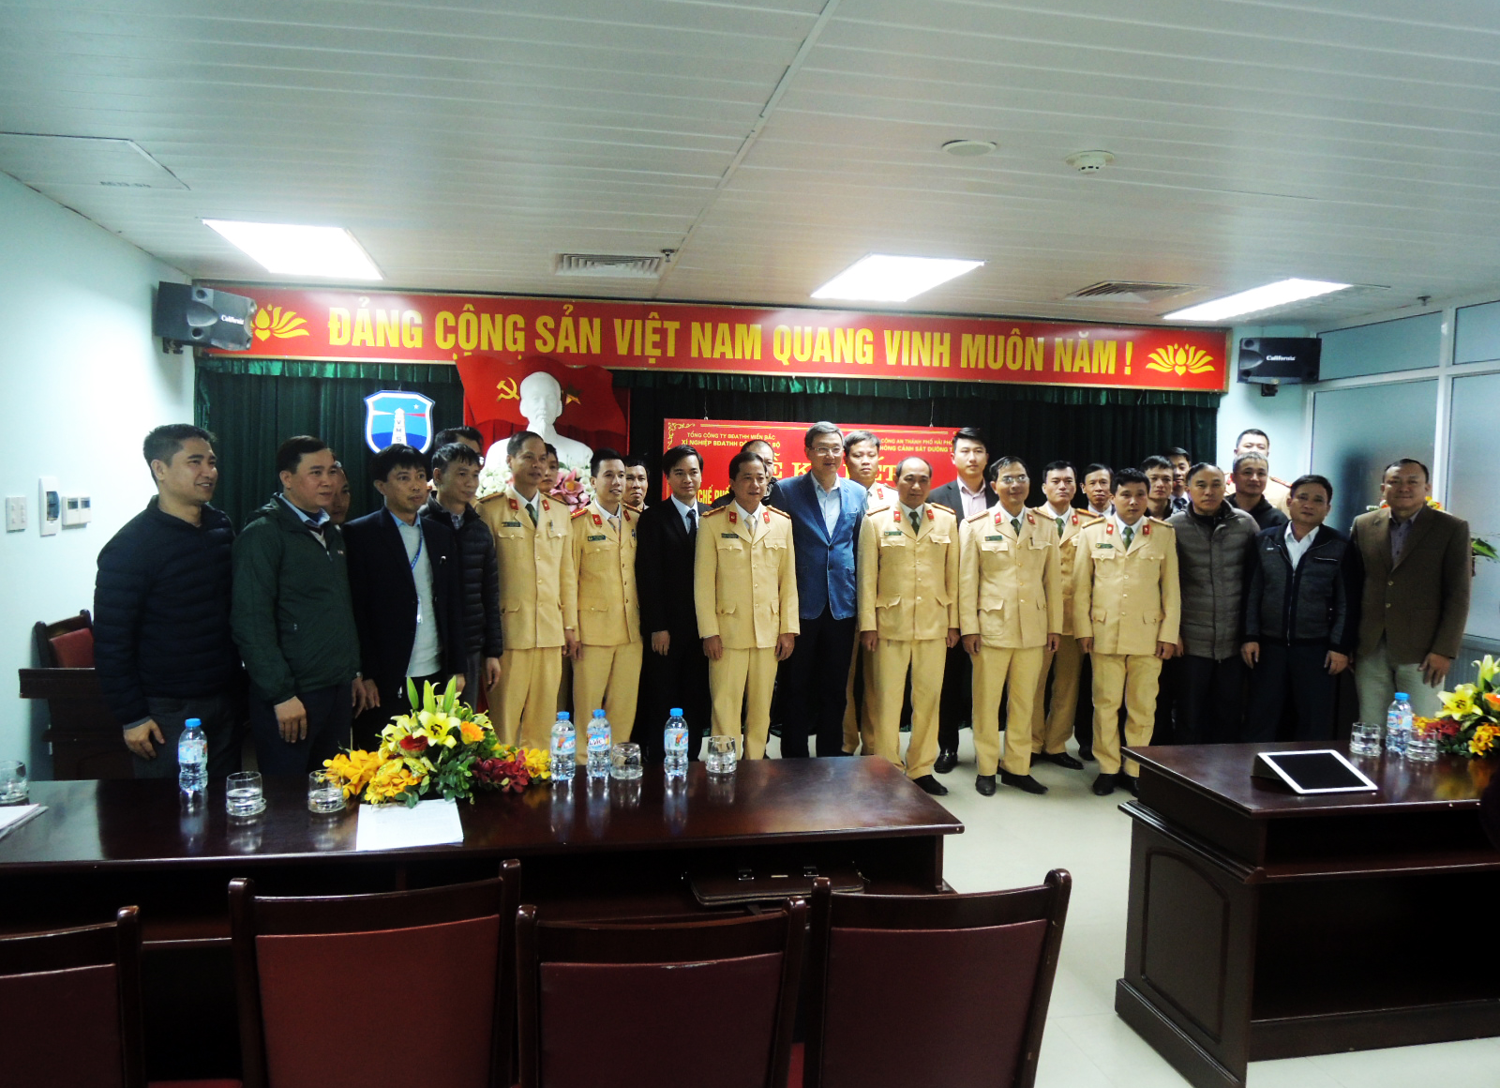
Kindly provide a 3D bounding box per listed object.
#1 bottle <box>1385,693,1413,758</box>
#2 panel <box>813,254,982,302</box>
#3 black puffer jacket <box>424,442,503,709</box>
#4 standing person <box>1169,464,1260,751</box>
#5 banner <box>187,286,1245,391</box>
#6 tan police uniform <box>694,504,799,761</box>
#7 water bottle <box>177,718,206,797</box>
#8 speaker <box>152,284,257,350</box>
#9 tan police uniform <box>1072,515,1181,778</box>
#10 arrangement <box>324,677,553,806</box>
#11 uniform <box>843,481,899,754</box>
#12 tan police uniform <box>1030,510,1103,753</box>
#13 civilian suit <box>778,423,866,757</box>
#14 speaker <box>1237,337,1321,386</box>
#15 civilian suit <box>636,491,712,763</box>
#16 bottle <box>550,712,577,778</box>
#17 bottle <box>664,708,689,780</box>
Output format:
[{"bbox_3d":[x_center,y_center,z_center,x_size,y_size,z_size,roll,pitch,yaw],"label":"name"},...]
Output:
[{"bbox_3d":[1.892,0.522,3.020,0.063,0.180,0.063,0,4,-11],"label":"bottle"},{"bbox_3d":[0.733,-1.393,5.465,0.580,0.060,1.190,0,4,-11],"label":"panel"},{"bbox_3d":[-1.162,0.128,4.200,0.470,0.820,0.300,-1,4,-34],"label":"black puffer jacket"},{"bbox_3d":[2.402,0.418,5.363,0.500,1.650,0.310,3,4,24],"label":"standing person"},{"bbox_3d":[0.118,-1.221,6.259,6.190,0.410,0.050,0,4,-11],"label":"banner"},{"bbox_3d":[-0.026,0.487,5.192,0.500,1.389,0.300,0,4,-14],"label":"tan police uniform"},{"bbox_3d":[-1.313,0.489,2.448,0.061,0.172,0.061,0,4,-11],"label":"water bottle"},{"bbox_3d":[-2.865,-1.197,5.497,0.250,0.280,0.450,9,6,16],"label":"speaker"},{"bbox_3d":[1.914,0.521,5.283,0.530,1.350,0.300,2,4,20],"label":"tan police uniform"},{"bbox_3d":[-0.756,0.463,2.546,0.520,0.275,0.310,0,4,-11],"label":"arrangement"},{"bbox_3d":[0.626,0.407,5.795,0.500,1.497,0.300,1,3,3],"label":"uniform"},{"bbox_3d":[1.705,0.486,5.822,0.490,1.372,0.290,1,4,8],"label":"tan police uniform"},{"bbox_3d":[0.357,0.319,5.151,0.470,1.810,0.300,1,4,4],"label":"civilian suit"},{"bbox_3d":[3.205,-1.111,6.300,0.470,0.270,0.270,2,4,15],"label":"speaker"},{"bbox_3d":[-0.347,0.457,5.313,0.470,1.422,0.290,-1,4,-26],"label":"civilian suit"},{"bbox_3d":[-0.464,0.495,2.590,0.061,0.172,0.061,0,4,-11],"label":"bottle"},{"bbox_3d":[-0.183,0.498,2.613,0.061,0.172,0.061,0,4,-11],"label":"bottle"}]

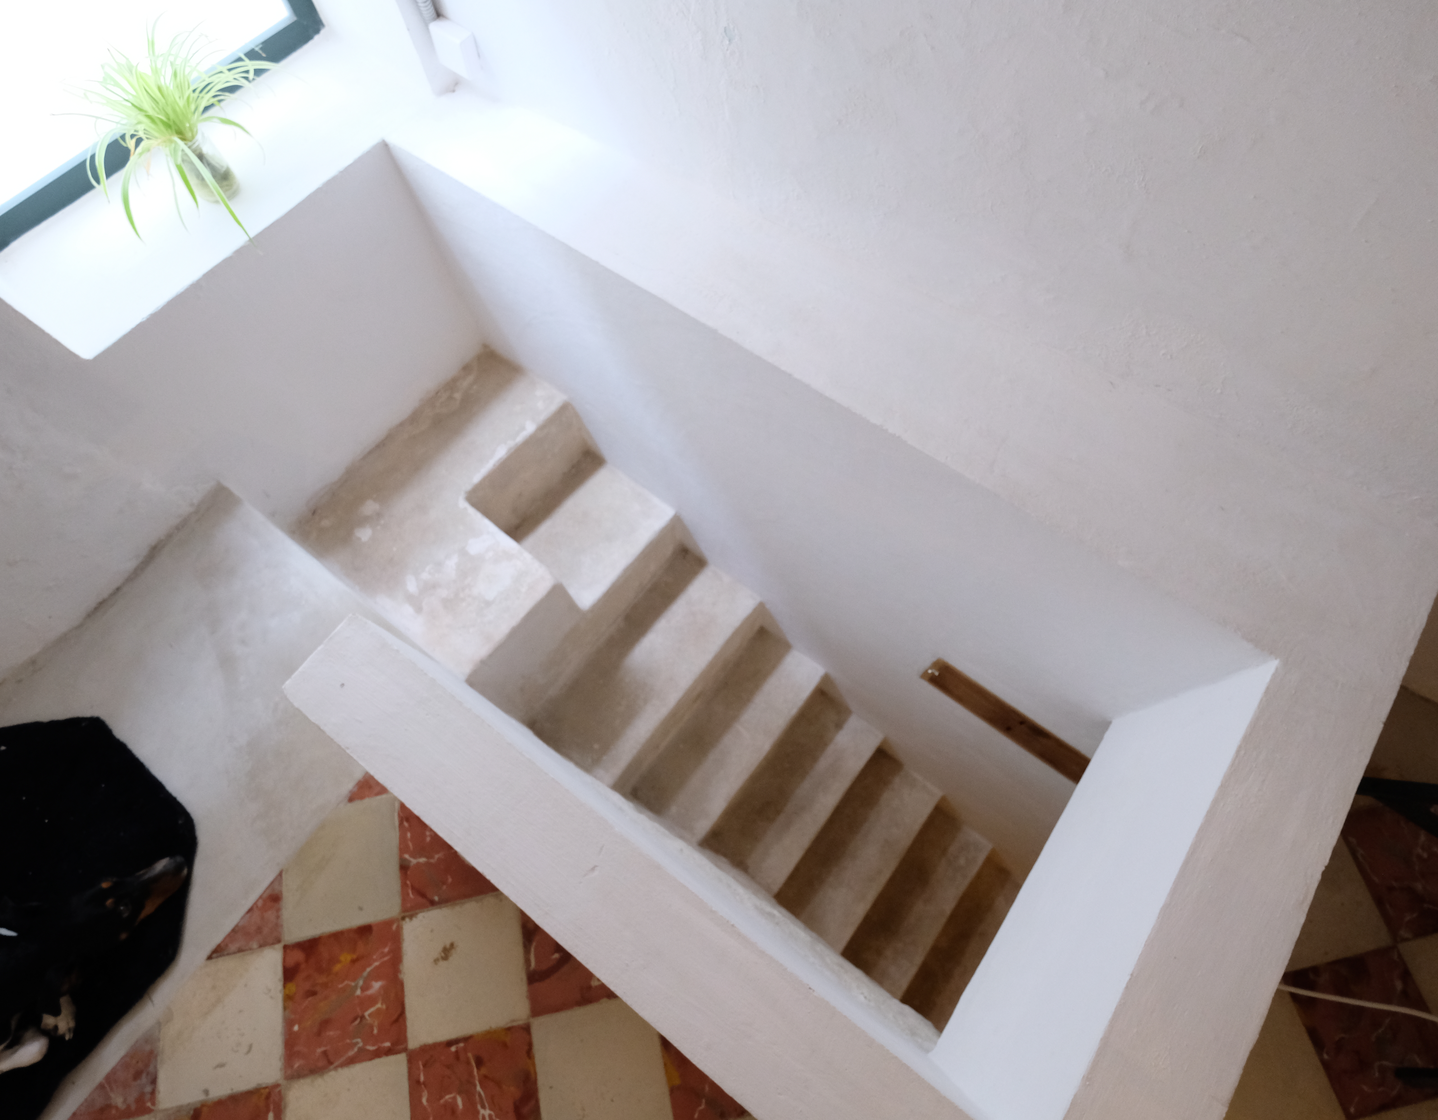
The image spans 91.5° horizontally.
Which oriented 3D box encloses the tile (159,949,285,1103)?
[{"bbox_3d":[-0.814,0.765,1.152,0.200,0.010,0.200,-12,69,-3],"label":"tile"}]

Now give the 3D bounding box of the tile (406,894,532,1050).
[{"bbox_3d":[-0.424,0.679,1.173,0.200,0.010,0.200,-12,69,-3],"label":"tile"}]

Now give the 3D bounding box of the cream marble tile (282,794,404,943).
[{"bbox_3d":[-0.663,0.540,1.233,0.200,0.010,0.200,-12,69,-3],"label":"cream marble tile"}]

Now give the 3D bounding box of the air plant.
[{"bbox_3d":[-0.917,-0.743,1.215,0.240,0.216,0.300,38,75,15],"label":"air plant"}]

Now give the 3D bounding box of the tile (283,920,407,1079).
[{"bbox_3d":[-0.619,0.722,1.163,0.200,0.010,0.200,-12,69,-3],"label":"tile"}]

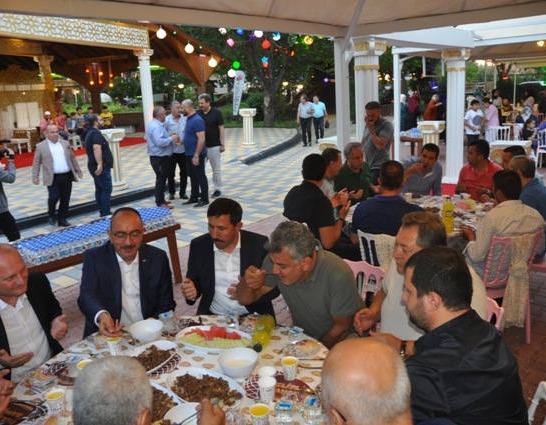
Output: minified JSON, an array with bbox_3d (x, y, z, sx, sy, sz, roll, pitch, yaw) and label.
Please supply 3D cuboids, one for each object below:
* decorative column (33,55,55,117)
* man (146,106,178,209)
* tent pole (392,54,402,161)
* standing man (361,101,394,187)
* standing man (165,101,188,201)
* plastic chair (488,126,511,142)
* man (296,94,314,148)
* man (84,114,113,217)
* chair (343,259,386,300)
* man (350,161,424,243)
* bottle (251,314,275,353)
[{"bbox_3d":[-8.155,-4.195,17.641,0.500,2.920,0.500,2,15,23],"label":"decorative column"},{"bbox_3d":[-1.923,-0.945,8.231,0.460,1.710,0.480,-7,13,-14],"label":"man"},{"bbox_3d":[2.246,-1.643,8.682,0.110,2.430,0.110,7,17,39],"label":"tent pole"},{"bbox_3d":[1.266,-0.508,5.738,0.520,1.618,0.420,9,18,43],"label":"standing man"},{"bbox_3d":[-1.791,-1.100,8.694,0.520,1.770,0.360,-7,14,-14],"label":"standing man"},{"bbox_3d":[5.130,-1.507,10.917,0.420,0.900,0.480,2,14,19],"label":"plastic chair"},{"bbox_3d":[1.093,-3.127,16.508,0.550,1.730,0.380,-1,14,11],"label":"man"},{"bbox_3d":[-2.932,-0.751,7.972,0.460,1.740,0.530,-6,14,-12],"label":"man"},{"bbox_3d":[0.340,0.730,2.331,0.460,0.910,0.400,-15,18,-40],"label":"chair"},{"bbox_3d":[0.885,0.236,3.535,0.540,1.290,0.780,1,14,18],"label":"man"},{"bbox_3d":[-0.045,0.551,2.178,0.077,0.077,0.250,-1,13,12],"label":"bottle"}]

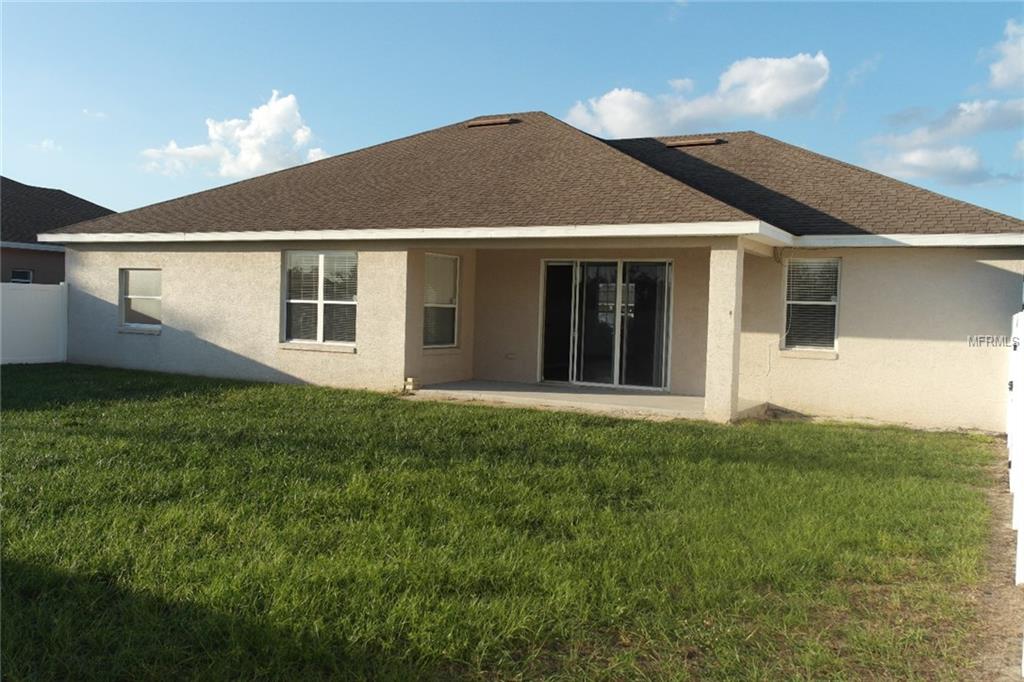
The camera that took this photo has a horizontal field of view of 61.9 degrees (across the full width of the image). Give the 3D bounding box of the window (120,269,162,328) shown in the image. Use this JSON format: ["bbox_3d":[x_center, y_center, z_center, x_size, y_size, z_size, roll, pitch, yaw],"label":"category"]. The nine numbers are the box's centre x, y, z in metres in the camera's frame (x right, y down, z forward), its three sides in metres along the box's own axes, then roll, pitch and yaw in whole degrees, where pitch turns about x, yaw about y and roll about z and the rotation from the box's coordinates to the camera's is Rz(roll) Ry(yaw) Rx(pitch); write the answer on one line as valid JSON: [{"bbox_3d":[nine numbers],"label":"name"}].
[{"bbox_3d":[-8.120,-0.950,18.747,1.330,1.221,0.120,3,3,27],"label":"window"}]

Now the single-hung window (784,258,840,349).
[{"bbox_3d":[5.195,-0.631,14.786,0.947,1.591,0.120,3,3,27],"label":"single-hung window"}]

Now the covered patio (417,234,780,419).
[{"bbox_3d":[1.311,-0.343,15.265,5.924,2.750,2.609,3,3,27],"label":"covered patio"}]

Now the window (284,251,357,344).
[{"bbox_3d":[-3.699,-0.836,16.456,1.856,1.784,0.120,3,3,27],"label":"window"}]

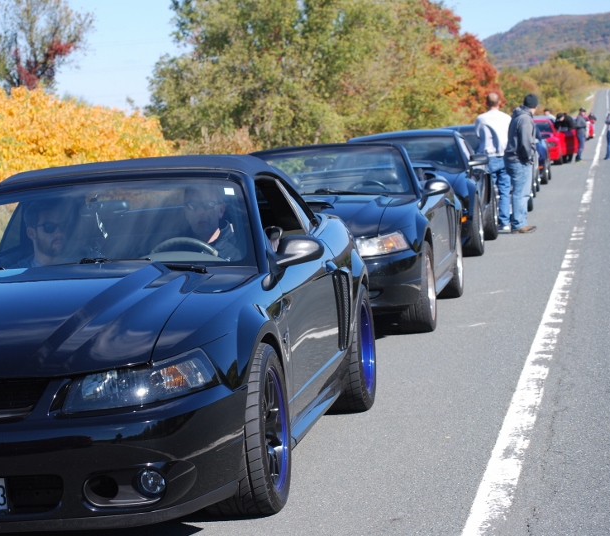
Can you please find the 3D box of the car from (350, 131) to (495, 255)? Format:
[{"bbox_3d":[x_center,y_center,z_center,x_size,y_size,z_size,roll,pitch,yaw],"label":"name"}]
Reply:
[{"bbox_3d":[1.272,-0.866,21.376,1.877,1.390,4.765,-4,4,10],"label":"car"}]

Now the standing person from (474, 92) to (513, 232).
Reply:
[{"bbox_3d":[2.530,-1.411,24.300,0.530,1.830,0.340,-4,4,-12],"label":"standing person"}]

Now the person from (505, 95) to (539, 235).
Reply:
[{"bbox_3d":[2.849,-1.375,23.900,0.500,1.820,0.380,1,6,45],"label":"person"}]

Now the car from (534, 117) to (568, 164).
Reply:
[{"bbox_3d":[7.068,-3.836,56.662,1.850,1.380,4.650,-4,4,10],"label":"car"}]

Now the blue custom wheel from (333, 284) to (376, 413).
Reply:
[{"bbox_3d":[0.182,0.413,9.437,0.270,0.660,0.660,-4,4,10],"label":"blue custom wheel"}]

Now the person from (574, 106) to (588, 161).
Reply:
[{"bbox_3d":[8.954,-4.308,59.200,0.340,1.740,0.480,-3,4,6],"label":"person"}]

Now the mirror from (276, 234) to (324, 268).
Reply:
[{"bbox_3d":[-0.019,-0.072,7.750,0.210,0.145,0.130,-4,4,10],"label":"mirror"}]

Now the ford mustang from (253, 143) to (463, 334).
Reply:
[{"bbox_3d":[0.225,-0.256,14.281,1.857,1.340,4.653,-4,4,10],"label":"ford mustang"}]

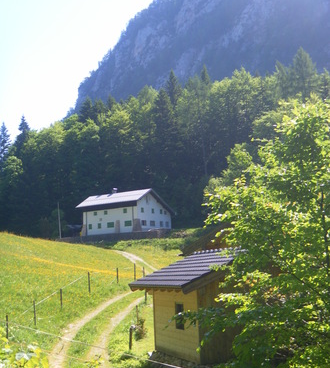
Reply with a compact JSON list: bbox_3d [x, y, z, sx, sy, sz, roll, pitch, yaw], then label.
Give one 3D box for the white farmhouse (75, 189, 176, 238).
[{"bbox_3d":[-8.320,5.970,135.170,17.260,9.260,11.730,-8,-10,38],"label":"white farmhouse"}]

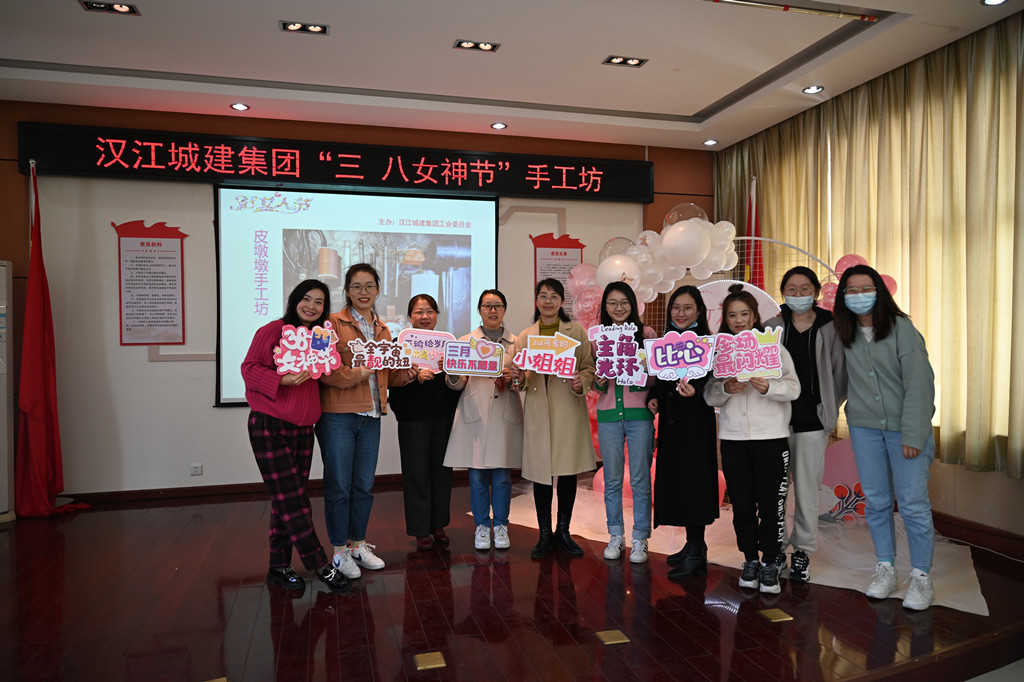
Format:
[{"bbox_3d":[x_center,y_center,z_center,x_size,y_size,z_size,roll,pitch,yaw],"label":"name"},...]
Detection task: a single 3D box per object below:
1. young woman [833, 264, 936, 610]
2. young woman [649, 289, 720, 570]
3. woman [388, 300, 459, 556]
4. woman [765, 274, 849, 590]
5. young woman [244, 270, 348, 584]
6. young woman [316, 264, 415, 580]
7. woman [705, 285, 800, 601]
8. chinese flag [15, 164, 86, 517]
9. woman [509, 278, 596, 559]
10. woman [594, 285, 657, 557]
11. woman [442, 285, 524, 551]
[{"bbox_3d":[1.861,0.458,3.400,0.490,1.674,0.390,0,1,35],"label":"young woman"},{"bbox_3d":[0.989,0.488,3.913,0.430,1.605,0.400,0,1,26],"label":"young woman"},{"bbox_3d":[-0.546,0.500,4.260,0.480,1.584,0.400,0,1,-6],"label":"woman"},{"bbox_3d":[1.612,0.439,3.749,0.470,1.702,0.360,0,1,22],"label":"woman"},{"bbox_3d":[-1.146,0.489,3.628,0.540,1.635,0.420,-1,1,-20],"label":"young woman"},{"bbox_3d":[-0.861,0.428,3.929,0.520,1.743,0.440,-1,1,-26],"label":"young woman"},{"bbox_3d":[1.265,0.504,3.575,0.500,1.582,0.400,0,1,22],"label":"woman"},{"bbox_3d":[-3.457,-0.007,5.100,0.440,2.600,0.310,-1,1,-15],"label":"chinese flag"},{"bbox_3d":[0.240,0.456,4.142,0.520,1.669,0.400,0,1,2],"label":"woman"},{"bbox_3d":[0.676,0.470,4.062,0.420,1.640,0.380,0,1,8],"label":"woman"},{"bbox_3d":[-0.172,0.485,4.279,0.480,1.611,0.400,0,1,-3],"label":"woman"}]

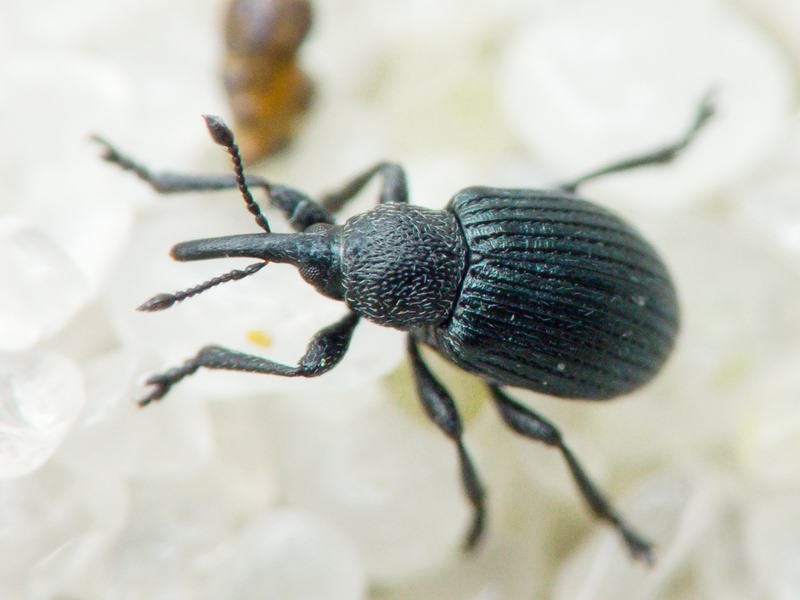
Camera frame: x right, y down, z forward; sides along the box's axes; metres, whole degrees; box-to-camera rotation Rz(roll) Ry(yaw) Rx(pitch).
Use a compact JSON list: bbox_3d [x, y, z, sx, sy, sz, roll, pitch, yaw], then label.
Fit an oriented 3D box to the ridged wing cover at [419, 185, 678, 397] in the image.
[{"bbox_3d":[0.001,0.000,0.031,0.002,0.001,0.001,16,77,-17],"label":"ridged wing cover"}]

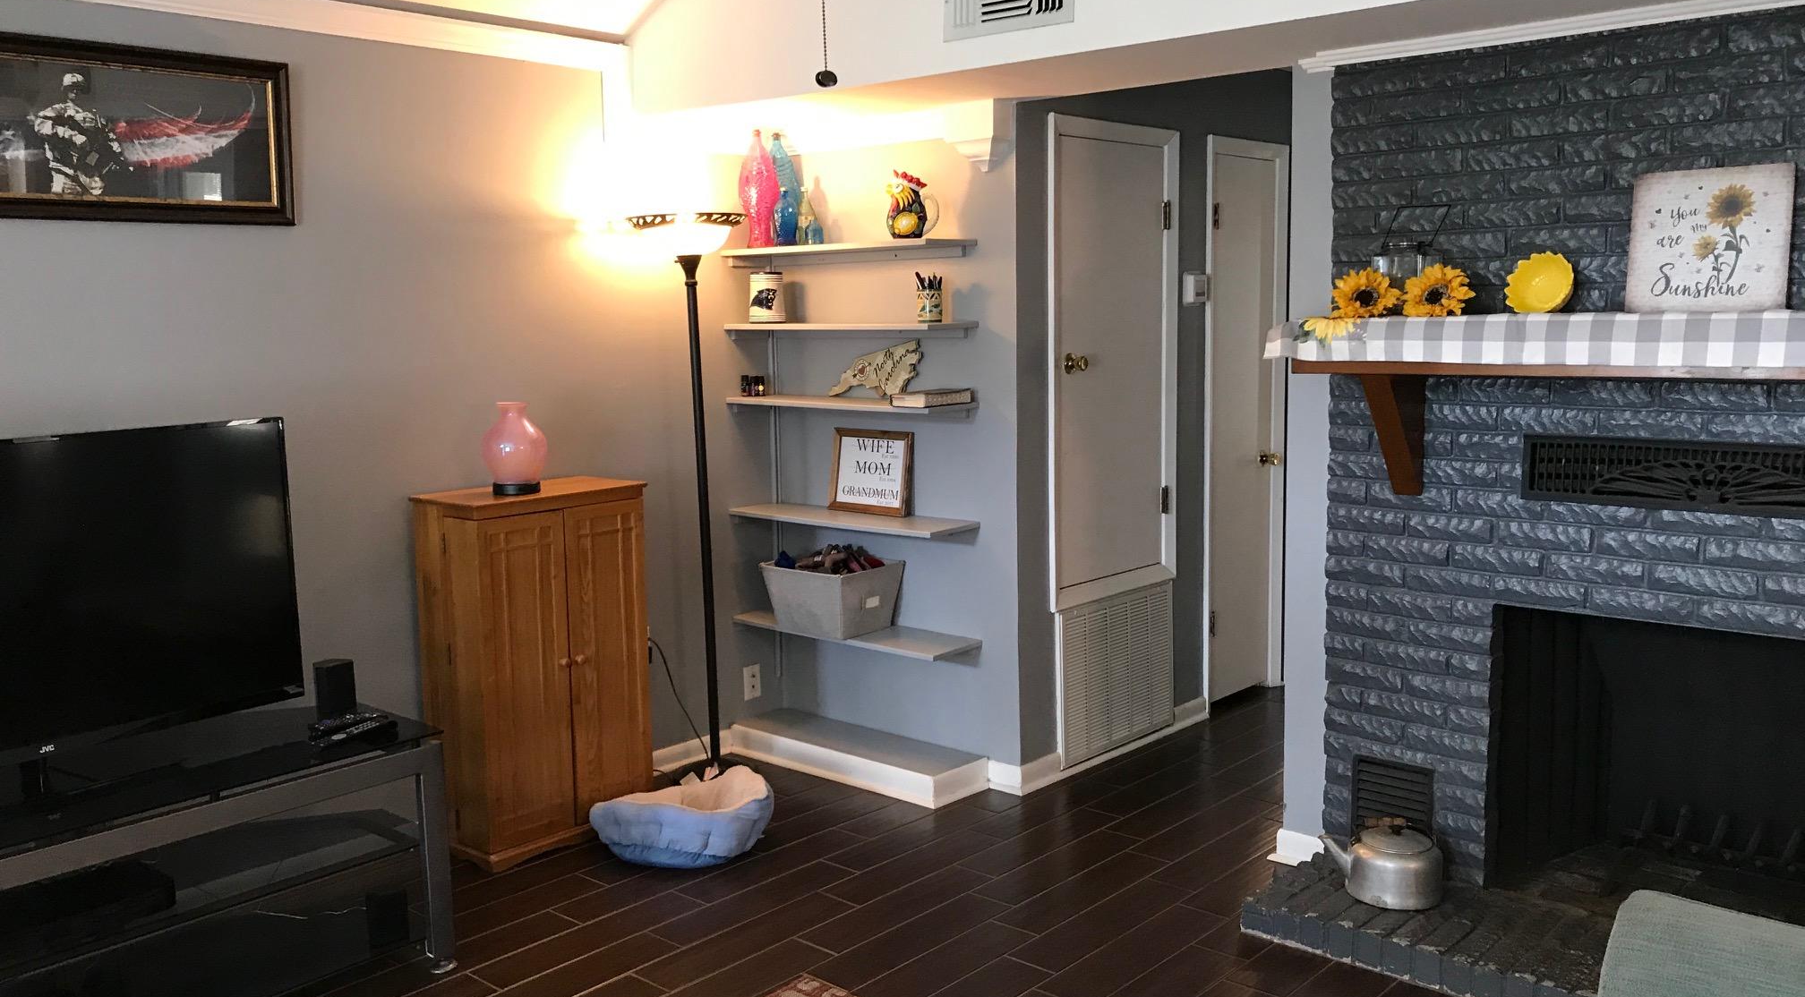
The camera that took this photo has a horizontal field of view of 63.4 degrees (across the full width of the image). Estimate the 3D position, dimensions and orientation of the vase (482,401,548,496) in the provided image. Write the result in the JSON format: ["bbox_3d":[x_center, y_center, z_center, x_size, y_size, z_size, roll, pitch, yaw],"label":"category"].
[{"bbox_3d":[-1.116,-0.146,4.200,0.190,0.254,0.190,6,10,41],"label":"vase"}]

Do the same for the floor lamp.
[{"bbox_3d":[-0.636,0.019,4.615,0.375,1.812,0.375,-1,7,0],"label":"floor lamp"}]

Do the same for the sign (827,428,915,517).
[{"bbox_3d":[-0.107,-0.084,4.815,0.334,0.274,0.028,6,-1,41],"label":"sign"}]

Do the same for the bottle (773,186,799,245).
[{"bbox_3d":[-0.375,-0.909,4.723,0.080,0.195,0.076,-1,7,0],"label":"bottle"}]

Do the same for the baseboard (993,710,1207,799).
[{"bbox_3d":[0.703,0.822,5.039,0.115,0.091,1.145,6,10,41],"label":"baseboard"}]

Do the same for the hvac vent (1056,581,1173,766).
[{"bbox_3d":[0.725,0.580,4.918,0.035,0.512,0.662,6,10,42],"label":"hvac vent"}]

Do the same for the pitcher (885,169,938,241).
[{"bbox_3d":[0.029,-0.885,4.415,0.160,0.213,0.120,-3,8,-12],"label":"pitcher"}]

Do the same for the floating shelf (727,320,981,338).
[{"bbox_3d":[-0.186,-0.543,4.716,0.910,0.042,0.231,6,10,42],"label":"floating shelf"}]

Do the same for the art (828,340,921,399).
[{"bbox_3d":[-0.090,-0.423,4.777,0.415,0.185,0.020,6,6,41],"label":"art"}]

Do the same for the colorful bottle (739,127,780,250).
[{"bbox_3d":[-0.479,-1.024,4.854,0.135,0.394,0.126,-1,7,0],"label":"colorful bottle"}]

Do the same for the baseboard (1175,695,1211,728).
[{"bbox_3d":[1.037,0.772,5.289,0.030,0.084,0.248,6,10,42],"label":"baseboard"}]

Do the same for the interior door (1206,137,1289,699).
[{"bbox_3d":[1.284,-0.265,5.470,0.060,2.083,0.581,6,10,42],"label":"interior door"}]

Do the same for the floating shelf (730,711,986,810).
[{"bbox_3d":[-0.159,0.856,4.867,0.916,0.100,0.260,6,10,41],"label":"floating shelf"}]

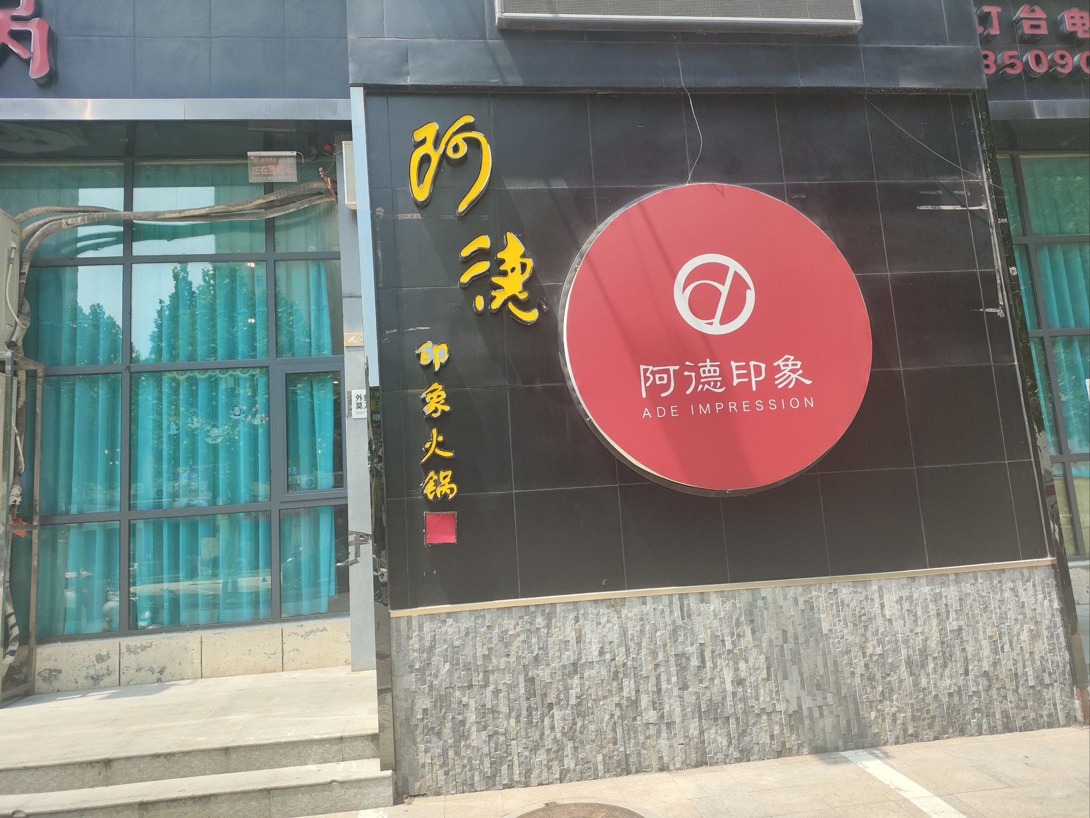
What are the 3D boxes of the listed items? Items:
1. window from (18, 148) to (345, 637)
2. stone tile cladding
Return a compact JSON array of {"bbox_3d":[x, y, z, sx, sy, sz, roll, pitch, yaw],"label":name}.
[{"bbox_3d":[-3.177,-0.267,7.032,2.715,4.295,0.120,-3,-9,-7],"label":"window"},{"bbox_3d":[1.146,1.482,4.442,3.929,0.950,0.120,-3,-9,-7],"label":"stone tile cladding"}]

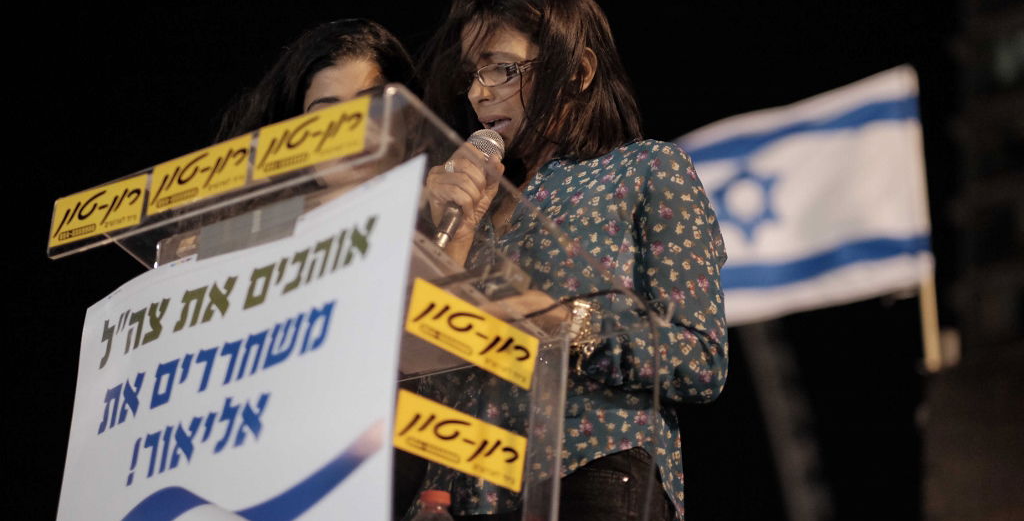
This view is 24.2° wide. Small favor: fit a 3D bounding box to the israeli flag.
[{"bbox_3d":[0.815,-0.180,8.100,1.170,0.870,0.160,-7,-19,9],"label":"israeli flag"}]

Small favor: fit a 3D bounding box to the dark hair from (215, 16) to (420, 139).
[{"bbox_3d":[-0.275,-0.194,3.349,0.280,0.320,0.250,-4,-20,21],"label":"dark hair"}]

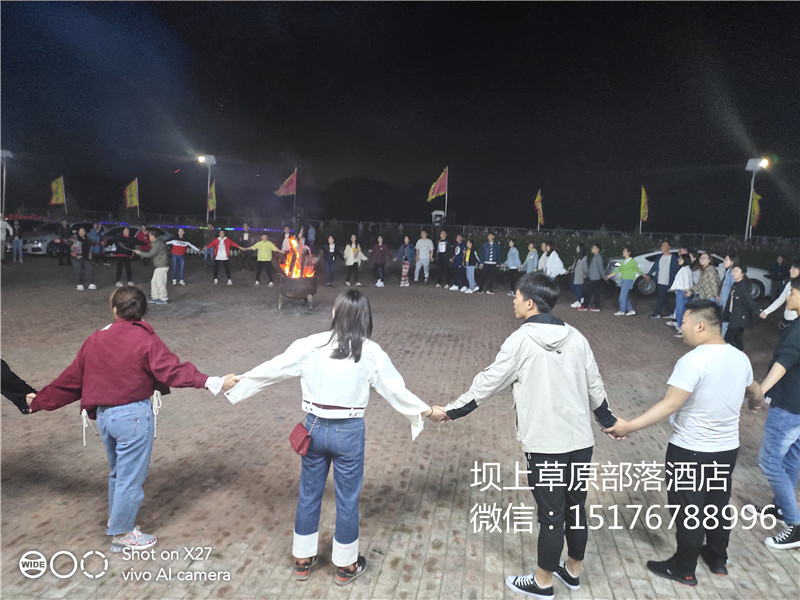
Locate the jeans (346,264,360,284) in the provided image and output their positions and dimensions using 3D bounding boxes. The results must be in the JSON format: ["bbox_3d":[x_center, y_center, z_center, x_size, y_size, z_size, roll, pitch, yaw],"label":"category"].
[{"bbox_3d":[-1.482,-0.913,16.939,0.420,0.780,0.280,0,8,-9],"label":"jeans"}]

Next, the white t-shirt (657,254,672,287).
[{"bbox_3d":[6.177,-0.688,12.390,0.500,0.740,0.280,9,11,41],"label":"white t-shirt"}]

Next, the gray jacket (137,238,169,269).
[{"bbox_3d":[-5.762,-1.077,12.399,0.680,0.680,0.500,-1,9,-16],"label":"gray jacket"}]

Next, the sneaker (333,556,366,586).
[{"bbox_3d":[-0.282,1.538,3.087,0.097,0.110,0.247,7,10,32],"label":"sneaker"}]

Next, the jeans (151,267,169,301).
[{"bbox_3d":[-5.860,-0.414,12.950,0.420,0.870,0.360,-1,9,-16],"label":"jeans"}]

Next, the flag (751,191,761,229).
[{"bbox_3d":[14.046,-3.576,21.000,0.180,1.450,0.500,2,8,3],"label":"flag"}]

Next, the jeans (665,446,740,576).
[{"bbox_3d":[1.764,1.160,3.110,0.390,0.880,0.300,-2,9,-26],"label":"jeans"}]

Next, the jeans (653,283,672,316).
[{"bbox_3d":[6.302,-0.114,12.688,0.380,0.910,0.440,-5,11,-38],"label":"jeans"}]

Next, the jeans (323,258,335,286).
[{"bbox_3d":[-2.267,-0.938,16.900,0.380,0.900,0.280,0,8,-6],"label":"jeans"}]

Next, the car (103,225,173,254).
[{"bbox_3d":[-12.884,-2.769,26.018,1.800,1.460,4.600,3,8,12],"label":"car"}]

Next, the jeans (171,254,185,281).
[{"bbox_3d":[-6.724,-1.027,16.099,0.420,0.870,0.280,-2,9,-25],"label":"jeans"}]

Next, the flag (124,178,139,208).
[{"bbox_3d":[-16.406,-6.503,32.475,0.900,1.750,0.220,-1,9,-17],"label":"flag"}]

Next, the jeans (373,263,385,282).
[{"bbox_3d":[-0.673,-0.930,17.050,0.380,0.800,0.300,2,8,3],"label":"jeans"}]

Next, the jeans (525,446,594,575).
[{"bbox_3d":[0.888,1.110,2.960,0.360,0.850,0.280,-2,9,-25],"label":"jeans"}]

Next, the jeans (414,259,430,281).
[{"bbox_3d":[0.757,-0.994,17.884,0.500,0.830,0.300,2,8,0],"label":"jeans"}]

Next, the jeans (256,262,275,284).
[{"bbox_3d":[-4.076,-0.864,16.107,0.530,0.820,0.280,0,8,-12],"label":"jeans"}]

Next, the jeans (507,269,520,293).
[{"bbox_3d":[3.386,-0.652,15.856,0.340,0.860,0.390,-5,11,-41],"label":"jeans"}]

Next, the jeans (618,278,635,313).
[{"bbox_3d":[5.463,-0.186,12.768,0.360,0.880,0.350,-1,9,-18],"label":"jeans"}]

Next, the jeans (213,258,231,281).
[{"bbox_3d":[-5.700,-1.008,17.000,0.550,0.800,0.300,-2,9,-24],"label":"jeans"}]

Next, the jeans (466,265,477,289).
[{"bbox_3d":[2.186,-0.766,16.249,0.340,0.870,0.360,-5,11,-38],"label":"jeans"}]

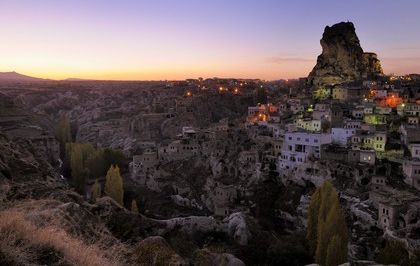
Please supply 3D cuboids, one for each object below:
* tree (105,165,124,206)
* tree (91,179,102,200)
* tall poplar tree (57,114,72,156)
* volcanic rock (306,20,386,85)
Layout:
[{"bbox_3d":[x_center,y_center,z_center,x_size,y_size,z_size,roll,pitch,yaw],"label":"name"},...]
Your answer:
[{"bbox_3d":[-34.090,19.540,116.580,6.430,16.350,6.430,-3,10,-17],"label":"tree"},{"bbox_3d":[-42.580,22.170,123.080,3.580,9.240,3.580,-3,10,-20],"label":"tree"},{"bbox_3d":[-74.630,2.450,167.510,7.180,24.990,7.180,-4,10,-24],"label":"tall poplar tree"},{"bbox_3d":[106.000,-61.410,255.490,60.240,49.570,48.000,4,10,22],"label":"volcanic rock"}]

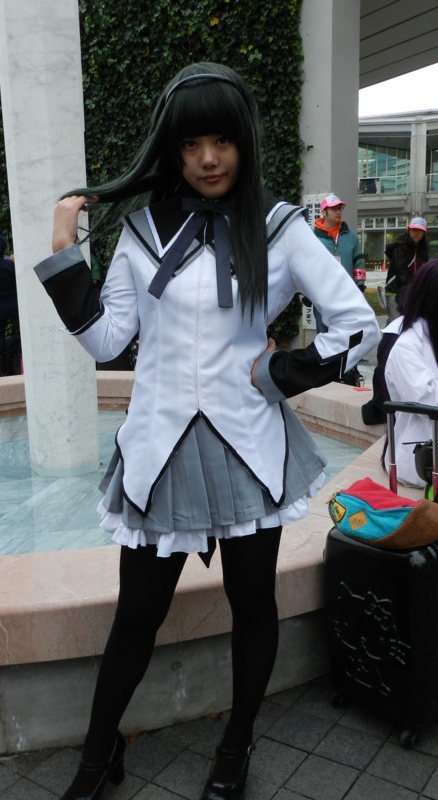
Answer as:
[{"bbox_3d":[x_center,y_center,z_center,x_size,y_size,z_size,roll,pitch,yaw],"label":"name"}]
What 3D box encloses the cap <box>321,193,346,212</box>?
[{"bbox_3d":[0.991,-1.705,6.400,0.180,0.140,0.250,-12,15,-42],"label":"cap"}]

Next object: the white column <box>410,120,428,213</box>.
[{"bbox_3d":[14.531,-17.051,54.000,1.250,6.900,1.250,1,11,15],"label":"white column"}]

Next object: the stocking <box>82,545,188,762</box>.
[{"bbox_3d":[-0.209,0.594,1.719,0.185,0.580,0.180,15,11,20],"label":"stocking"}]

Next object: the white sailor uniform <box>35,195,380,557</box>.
[{"bbox_3d":[-0.001,-0.047,1.605,0.730,0.780,0.360,0,11,7],"label":"white sailor uniform"}]

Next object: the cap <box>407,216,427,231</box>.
[{"bbox_3d":[1.879,-1.661,7.000,0.180,0.140,0.250,-1,11,1],"label":"cap"}]

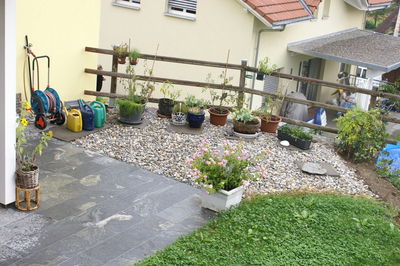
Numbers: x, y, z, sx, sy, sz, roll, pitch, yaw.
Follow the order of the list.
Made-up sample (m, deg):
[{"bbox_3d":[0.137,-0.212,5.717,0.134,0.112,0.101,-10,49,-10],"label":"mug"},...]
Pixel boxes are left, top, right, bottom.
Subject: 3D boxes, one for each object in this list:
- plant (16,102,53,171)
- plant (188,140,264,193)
[{"bbox_3d":[-1.676,0.034,6.700,0.370,0.690,0.320,6,19,0],"label":"plant"},{"bbox_3d":[0.296,0.365,7.337,0.750,0.500,0.670,17,22,30],"label":"plant"}]

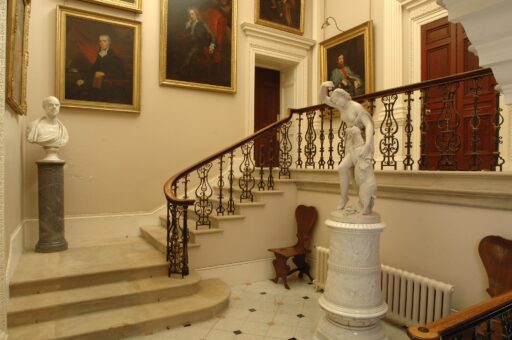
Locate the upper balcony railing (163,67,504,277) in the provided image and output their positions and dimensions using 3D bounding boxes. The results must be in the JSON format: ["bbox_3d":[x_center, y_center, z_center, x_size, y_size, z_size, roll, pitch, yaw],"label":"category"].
[{"bbox_3d":[0.450,0.190,3.240,2.150,2.080,2.700,0,0,-29],"label":"upper balcony railing"}]

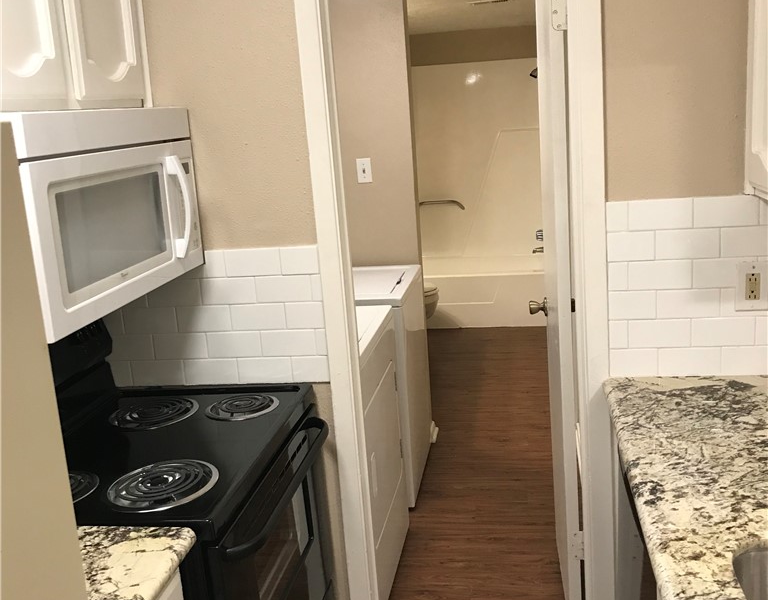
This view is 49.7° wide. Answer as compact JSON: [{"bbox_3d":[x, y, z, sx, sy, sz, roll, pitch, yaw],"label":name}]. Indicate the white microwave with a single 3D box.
[{"bbox_3d":[-0.729,-0.198,1.816,0.433,0.404,0.759,-2,12,9],"label":"white microwave"}]

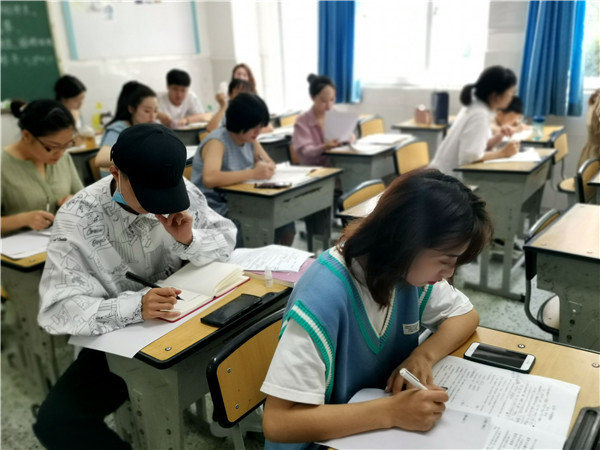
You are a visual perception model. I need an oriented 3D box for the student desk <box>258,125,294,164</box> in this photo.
[{"bbox_3d":[-0.154,-0.348,3.919,0.410,0.760,0.600,13,25,35],"label":"student desk"}]

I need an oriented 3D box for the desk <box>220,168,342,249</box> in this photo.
[{"bbox_3d":[-0.081,0.110,2.719,0.405,0.760,0.610,12,24,36],"label":"desk"}]

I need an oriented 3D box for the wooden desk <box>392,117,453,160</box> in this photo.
[{"bbox_3d":[1.097,-0.495,4.175,0.410,0.760,0.600,13,25,35],"label":"wooden desk"}]

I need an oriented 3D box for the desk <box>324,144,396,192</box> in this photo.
[{"bbox_3d":[0.509,-0.183,3.458,0.405,0.760,0.610,12,25,37],"label":"desk"}]

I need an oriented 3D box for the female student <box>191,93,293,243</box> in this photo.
[{"bbox_3d":[-0.316,-0.126,2.745,0.740,1.180,0.540,16,27,40],"label":"female student"}]

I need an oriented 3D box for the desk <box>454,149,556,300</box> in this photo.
[{"bbox_3d":[1.207,-0.023,2.905,0.405,0.760,0.610,12,24,36],"label":"desk"}]

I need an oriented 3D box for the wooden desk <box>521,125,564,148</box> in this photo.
[{"bbox_3d":[1.643,-0.302,3.602,0.410,0.760,0.600,13,25,35],"label":"wooden desk"}]

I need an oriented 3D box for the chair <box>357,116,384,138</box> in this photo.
[{"bbox_3d":[0.787,-0.546,4.287,0.450,0.800,0.390,13,25,35],"label":"chair"}]

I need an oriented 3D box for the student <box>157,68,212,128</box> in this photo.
[{"bbox_3d":[-1.065,-0.826,4.607,0.520,1.240,0.660,-12,23,-25],"label":"student"}]

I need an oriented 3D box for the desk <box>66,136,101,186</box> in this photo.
[{"bbox_3d":[-1.476,-0.253,3.808,0.410,0.760,0.600,13,25,35],"label":"desk"}]

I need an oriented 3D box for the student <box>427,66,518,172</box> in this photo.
[{"bbox_3d":[1.066,-0.287,2.944,0.620,1.240,0.460,12,24,36],"label":"student"}]

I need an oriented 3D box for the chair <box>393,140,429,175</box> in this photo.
[{"bbox_3d":[0.920,-0.153,3.269,0.450,0.785,0.400,16,27,42],"label":"chair"}]

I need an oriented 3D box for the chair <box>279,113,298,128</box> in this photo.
[{"bbox_3d":[0.116,-0.751,5.073,0.450,0.785,0.400,11,24,34],"label":"chair"}]

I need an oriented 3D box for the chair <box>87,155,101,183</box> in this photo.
[{"bbox_3d":[-1.197,-0.164,3.610,0.450,0.785,0.400,11,24,34],"label":"chair"}]

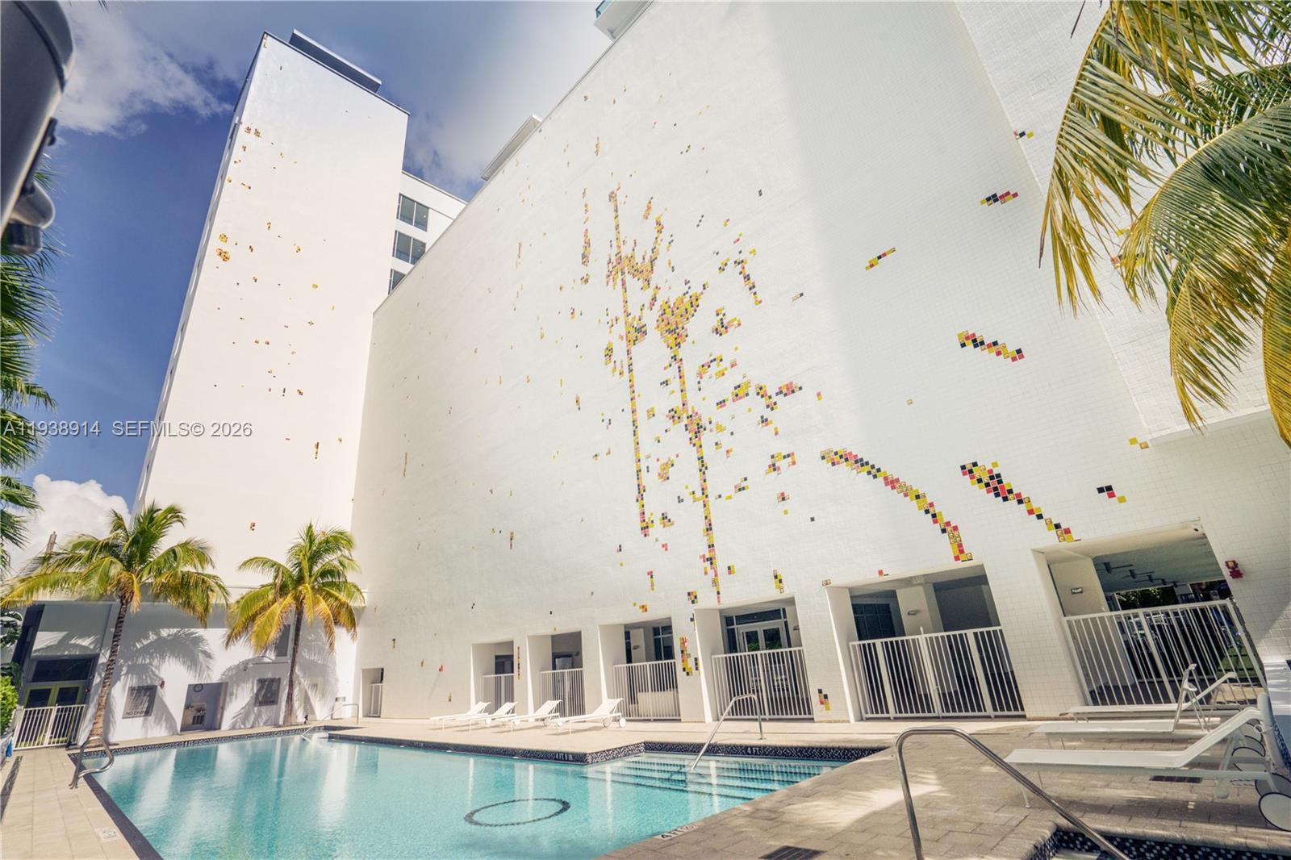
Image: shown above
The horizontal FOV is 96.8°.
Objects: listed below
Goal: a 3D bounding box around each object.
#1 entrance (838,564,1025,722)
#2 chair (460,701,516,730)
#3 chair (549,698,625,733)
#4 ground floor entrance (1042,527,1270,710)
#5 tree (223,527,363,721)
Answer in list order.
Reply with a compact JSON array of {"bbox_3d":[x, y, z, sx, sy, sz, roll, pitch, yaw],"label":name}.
[{"bbox_3d":[5.544,4.309,11.519,0.600,2.680,3.220,17,-30,-43],"label":"entrance"},{"bbox_3d":[-4.806,8.725,17.490,1.920,0.710,0.670,17,-30,-43],"label":"chair"},{"bbox_3d":[-1.446,7.367,14.772,1.920,0.710,0.670,17,-30,-43],"label":"chair"},{"bbox_3d":[8.048,3.063,9.282,0.600,2.650,2.280,17,-30,-43],"label":"ground floor entrance"},{"bbox_3d":[-16.426,8.962,27.215,5.700,9.300,5.300,17,-30,-43],"label":"tree"}]

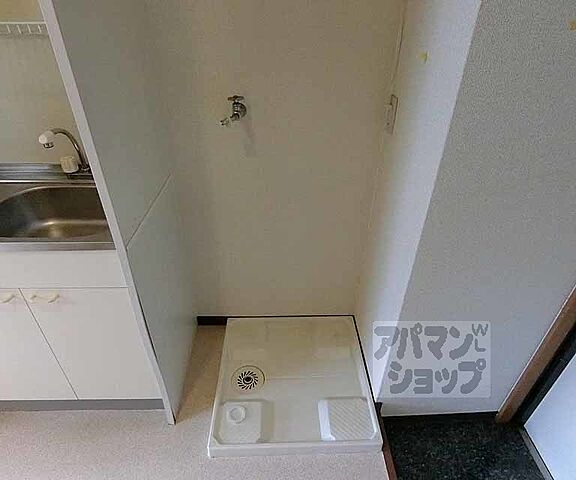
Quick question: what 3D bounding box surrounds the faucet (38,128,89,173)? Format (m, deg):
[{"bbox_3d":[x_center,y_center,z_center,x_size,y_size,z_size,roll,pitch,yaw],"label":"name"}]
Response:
[{"bbox_3d":[-0.749,-0.279,1.126,0.150,0.190,0.200,0,32,-2],"label":"faucet"}]

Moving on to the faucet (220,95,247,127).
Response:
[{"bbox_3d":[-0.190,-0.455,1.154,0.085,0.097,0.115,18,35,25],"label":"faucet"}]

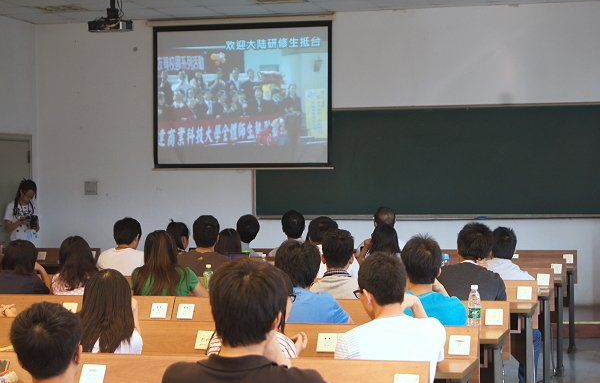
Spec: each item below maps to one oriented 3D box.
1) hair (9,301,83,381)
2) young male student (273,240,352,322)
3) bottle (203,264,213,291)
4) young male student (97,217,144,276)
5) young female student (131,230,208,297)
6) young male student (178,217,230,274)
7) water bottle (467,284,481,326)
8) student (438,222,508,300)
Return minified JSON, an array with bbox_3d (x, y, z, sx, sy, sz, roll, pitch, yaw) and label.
[{"bbox_3d":[-0.763,0.450,4.100,0.205,0.235,0.235,0,0,15],"label":"hair"},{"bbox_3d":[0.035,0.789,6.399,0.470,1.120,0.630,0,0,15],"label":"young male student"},{"bbox_3d":[-0.579,0.572,8.654,0.064,0.218,0.064,0,0,15],"label":"bottle"},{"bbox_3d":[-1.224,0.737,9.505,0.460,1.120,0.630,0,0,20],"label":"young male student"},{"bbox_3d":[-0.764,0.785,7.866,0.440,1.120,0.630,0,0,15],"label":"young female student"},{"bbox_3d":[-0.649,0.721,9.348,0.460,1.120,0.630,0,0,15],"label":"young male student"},{"bbox_3d":[0.861,0.576,6.767,0.065,0.225,0.065,0,0,15],"label":"water bottle"},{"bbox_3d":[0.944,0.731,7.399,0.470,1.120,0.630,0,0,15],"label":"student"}]

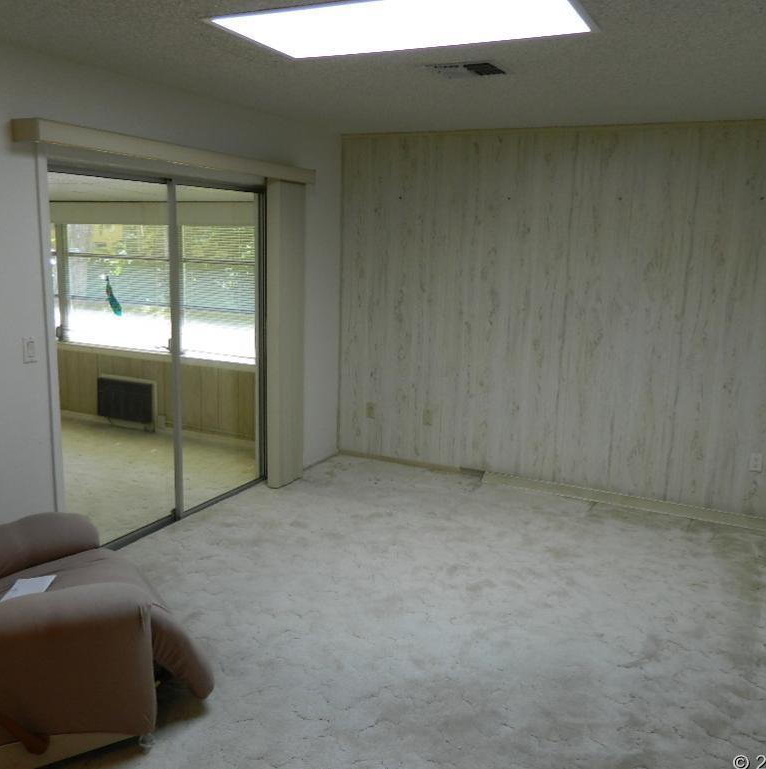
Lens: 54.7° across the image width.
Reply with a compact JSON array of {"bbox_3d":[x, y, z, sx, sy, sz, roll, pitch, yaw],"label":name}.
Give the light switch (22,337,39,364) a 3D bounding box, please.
[{"bbox_3d":[-1.558,-0.152,3.275,0.014,0.115,0.073,7,12,25],"label":"light switch"}]

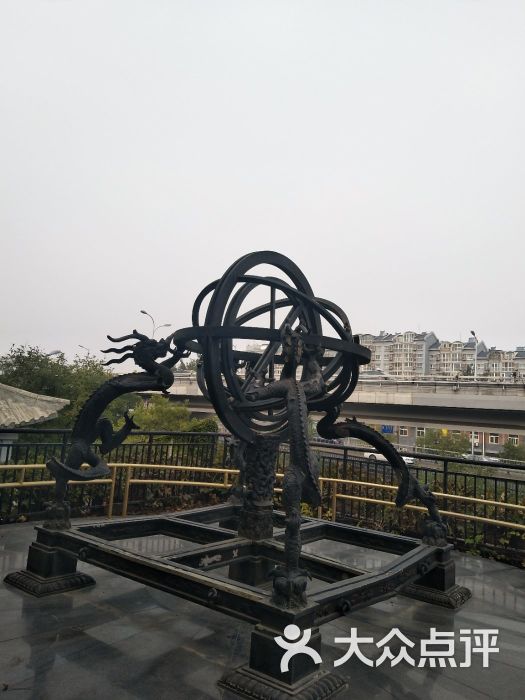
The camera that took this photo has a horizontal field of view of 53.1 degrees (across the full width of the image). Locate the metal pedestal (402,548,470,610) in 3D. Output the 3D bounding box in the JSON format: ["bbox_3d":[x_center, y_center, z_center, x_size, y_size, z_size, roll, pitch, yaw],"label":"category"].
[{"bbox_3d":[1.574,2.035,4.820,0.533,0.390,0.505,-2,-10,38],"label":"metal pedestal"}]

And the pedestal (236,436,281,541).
[{"bbox_3d":[-0.044,1.221,4.707,0.290,0.892,0.290,4,-8,1],"label":"pedestal"}]

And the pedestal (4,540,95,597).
[{"bbox_3d":[-1.756,1.786,4.407,0.533,0.319,0.505,-2,-10,38],"label":"pedestal"}]

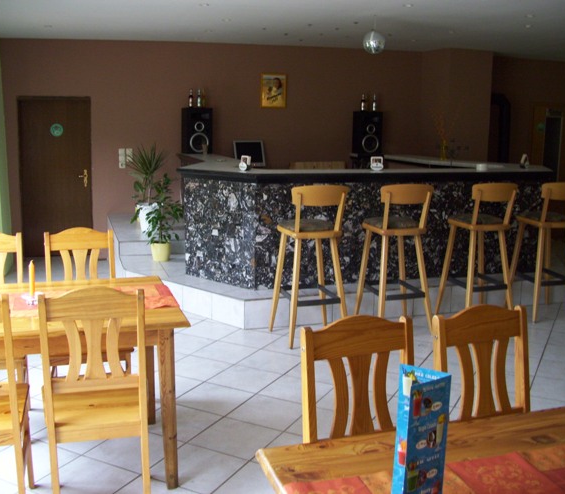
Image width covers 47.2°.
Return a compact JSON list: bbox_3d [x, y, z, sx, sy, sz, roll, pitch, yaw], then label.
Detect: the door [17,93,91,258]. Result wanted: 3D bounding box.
[{"bbox_3d":[-2.758,-0.839,7.871,0.860,1.970,0.070,0,10,-3],"label":"door"}]

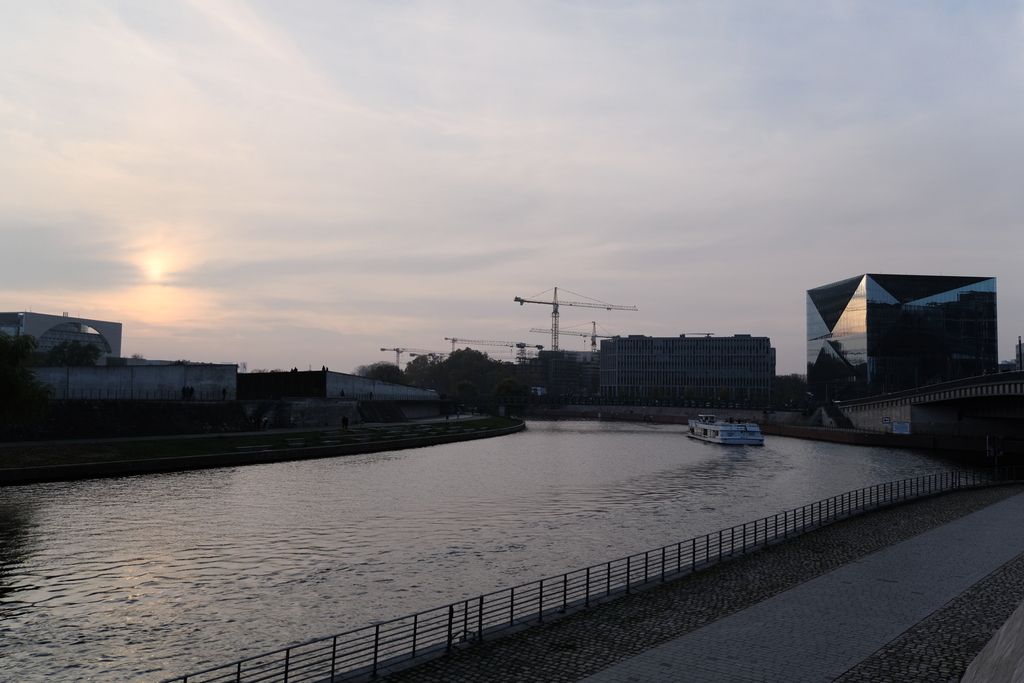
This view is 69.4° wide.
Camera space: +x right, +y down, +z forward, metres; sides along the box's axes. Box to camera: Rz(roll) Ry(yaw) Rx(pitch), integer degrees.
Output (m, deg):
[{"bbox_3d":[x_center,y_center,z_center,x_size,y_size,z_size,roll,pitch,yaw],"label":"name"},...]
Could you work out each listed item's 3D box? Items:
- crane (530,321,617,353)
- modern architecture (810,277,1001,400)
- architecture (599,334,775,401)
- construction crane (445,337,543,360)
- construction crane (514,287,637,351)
[{"bbox_3d":[40.110,9.810,467.000,69.300,46.200,2.500,3,-4,-33],"label":"crane"},{"bbox_3d":[132.520,1.510,255.800,42.500,42.500,42.500,1,-3,-3],"label":"modern architecture"},{"bbox_3d":[87.420,13.880,374.700,80.600,29.700,38.000,0,-3,16],"label":"architecture"},{"bbox_3d":[-7.090,15.520,445.750,65.400,30.700,2.500,3,-4,-35],"label":"construction crane"},{"bbox_3d":[36.610,0.370,403.430,81.100,57.500,2.500,3,-4,-30],"label":"construction crane"}]

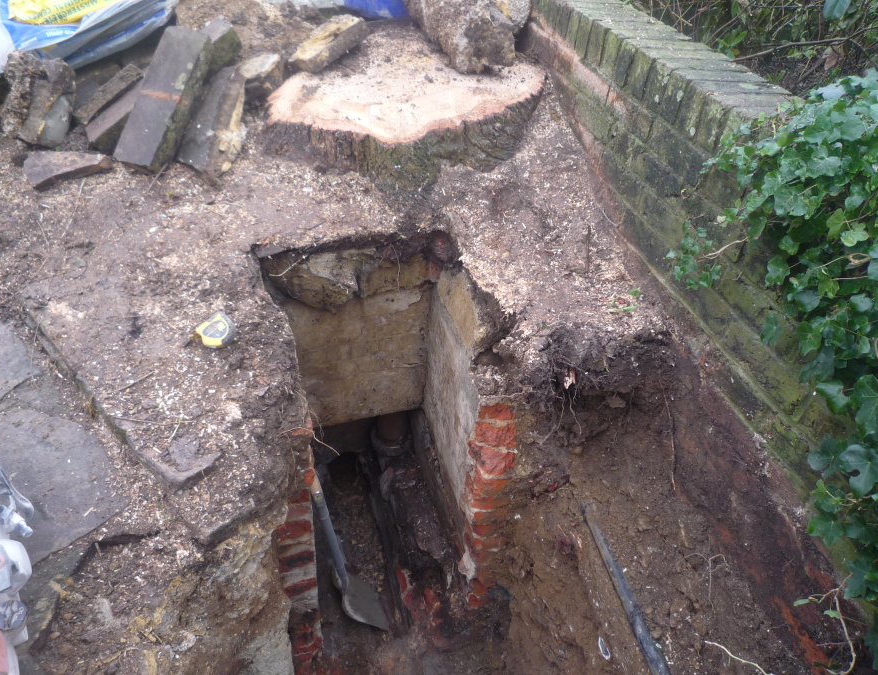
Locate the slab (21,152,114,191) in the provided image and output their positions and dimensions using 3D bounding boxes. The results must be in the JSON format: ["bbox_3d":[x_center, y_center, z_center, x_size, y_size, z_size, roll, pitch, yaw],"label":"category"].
[{"bbox_3d":[-0.917,-0.414,1.609,0.178,0.030,0.155,-3,44,-12],"label":"slab"}]

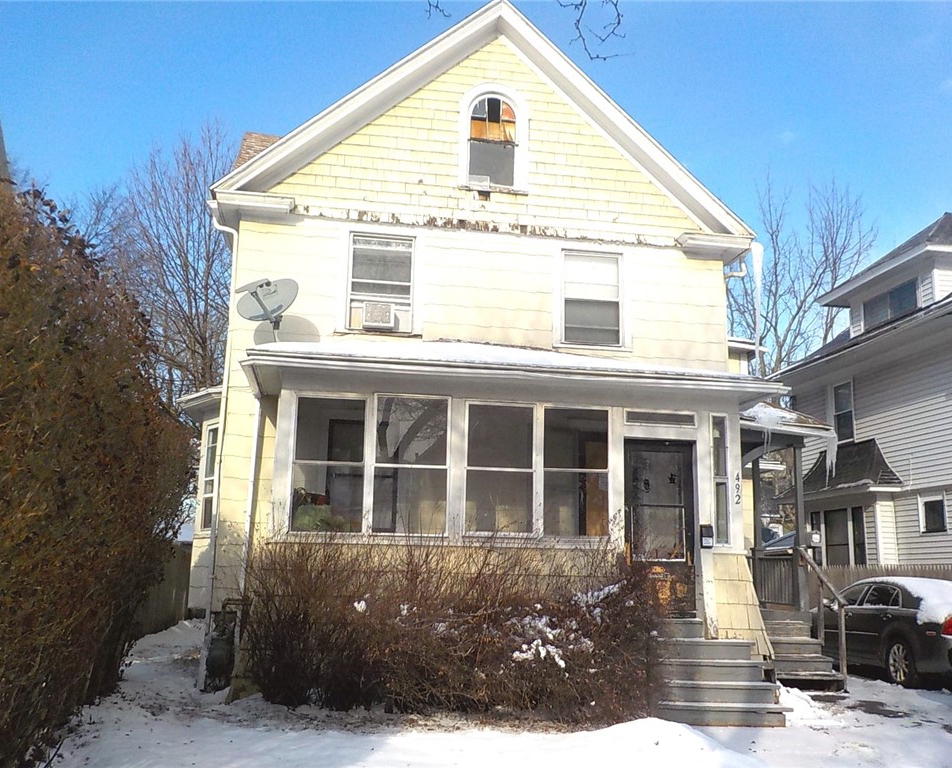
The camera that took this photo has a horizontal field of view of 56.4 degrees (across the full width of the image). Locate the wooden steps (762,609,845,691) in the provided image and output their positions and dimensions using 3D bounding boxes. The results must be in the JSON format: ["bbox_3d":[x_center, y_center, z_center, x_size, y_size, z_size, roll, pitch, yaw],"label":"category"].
[{"bbox_3d":[4.065,3.444,11.528,0.900,0.955,1.050,3,-12,-8],"label":"wooden steps"}]

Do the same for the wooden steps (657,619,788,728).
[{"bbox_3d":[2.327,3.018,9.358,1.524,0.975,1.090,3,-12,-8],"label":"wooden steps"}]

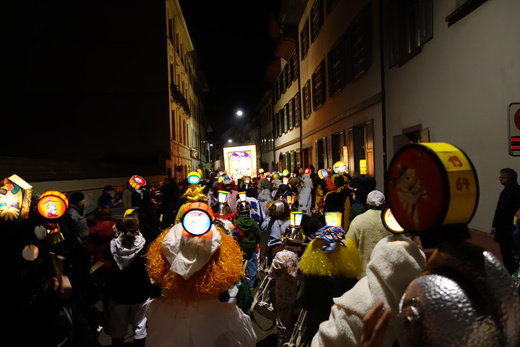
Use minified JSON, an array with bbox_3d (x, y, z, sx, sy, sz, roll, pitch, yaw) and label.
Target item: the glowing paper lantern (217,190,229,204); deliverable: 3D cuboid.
[{"bbox_3d":[-0.454,0.285,4.900,0.120,0.150,0.120,3,0,7],"label":"glowing paper lantern"}]

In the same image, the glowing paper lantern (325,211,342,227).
[{"bbox_3d":[0.604,0.371,3.300,0.120,0.135,0.120,-2,0,26],"label":"glowing paper lantern"}]

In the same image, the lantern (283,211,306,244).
[{"bbox_3d":[0.372,0.574,4.300,0.230,0.330,0.230,1,0,-23],"label":"lantern"}]

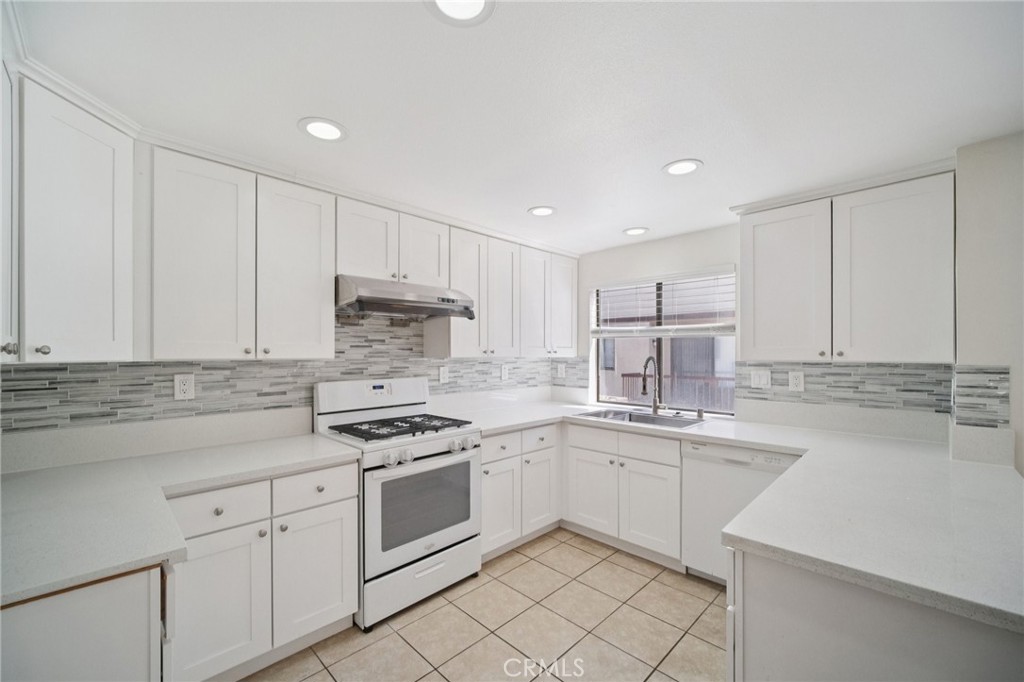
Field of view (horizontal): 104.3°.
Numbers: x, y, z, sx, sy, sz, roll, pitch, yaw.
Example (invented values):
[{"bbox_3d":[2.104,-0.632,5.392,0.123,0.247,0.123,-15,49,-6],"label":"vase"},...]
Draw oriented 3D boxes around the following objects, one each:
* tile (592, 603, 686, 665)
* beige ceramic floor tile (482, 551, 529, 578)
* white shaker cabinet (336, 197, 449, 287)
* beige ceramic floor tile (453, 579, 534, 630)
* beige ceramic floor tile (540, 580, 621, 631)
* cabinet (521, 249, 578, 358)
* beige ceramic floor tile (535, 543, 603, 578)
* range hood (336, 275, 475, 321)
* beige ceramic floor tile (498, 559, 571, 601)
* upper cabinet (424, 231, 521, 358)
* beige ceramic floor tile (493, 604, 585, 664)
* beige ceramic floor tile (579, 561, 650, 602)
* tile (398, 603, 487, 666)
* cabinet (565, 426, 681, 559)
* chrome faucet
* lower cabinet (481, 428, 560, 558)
[{"bbox_3d":[0.631,1.458,1.983,0.333,0.010,0.333,1,-2,-45],"label":"tile"},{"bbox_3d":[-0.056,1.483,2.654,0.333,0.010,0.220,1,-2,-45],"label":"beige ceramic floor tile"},{"bbox_3d":[-0.802,-0.574,2.558,0.320,0.431,0.762,-2,-3,45],"label":"white shaker cabinet"},{"bbox_3d":[-0.095,1.466,2.222,0.338,0.010,0.334,-2,-3,45],"label":"beige ceramic floor tile"},{"bbox_3d":[0.388,1.467,2.218,0.333,0.010,0.333,1,-2,-45],"label":"beige ceramic floor tile"},{"bbox_3d":[0.231,-0.310,3.592,0.320,0.924,0.770,-2,-3,45],"label":"cabinet"},{"bbox_3d":[0.392,1.494,2.719,0.336,0.010,0.336,2,-3,-45],"label":"beige ceramic floor tile"},{"bbox_3d":[-0.706,-0.250,2.462,0.562,0.225,0.757,-2,-3,45],"label":"range hood"},{"bbox_3d":[0.143,1.476,2.458,0.333,0.010,0.333,1,-2,-45],"label":"beige ceramic floor tile"},{"bbox_3d":[-0.293,-0.336,3.165,0.710,0.938,0.328,2,-3,-45],"label":"upper cabinet"},{"bbox_3d":[0.149,1.466,1.994,0.336,0.010,0.336,2,-3,-45],"label":"beige ceramic floor tile"},{"bbox_3d":[0.628,1.476,2.454,0.333,0.010,0.333,1,-2,-45],"label":"beige ceramic floor tile"},{"bbox_3d":[-0.334,1.454,1.983,0.338,0.010,0.334,-2,-3,45],"label":"tile"},{"bbox_3d":[0.942,1.034,2.996,0.910,0.792,0.609,-2,-3,45],"label":"cabinet"},{"bbox_3d":[1.109,0.362,3.173,0.255,0.475,0.120,2,-3,-45],"label":"chrome faucet"},{"bbox_3d":[-0.135,1.042,3.053,0.830,0.820,0.635,2,-3,-45],"label":"lower cabinet"}]

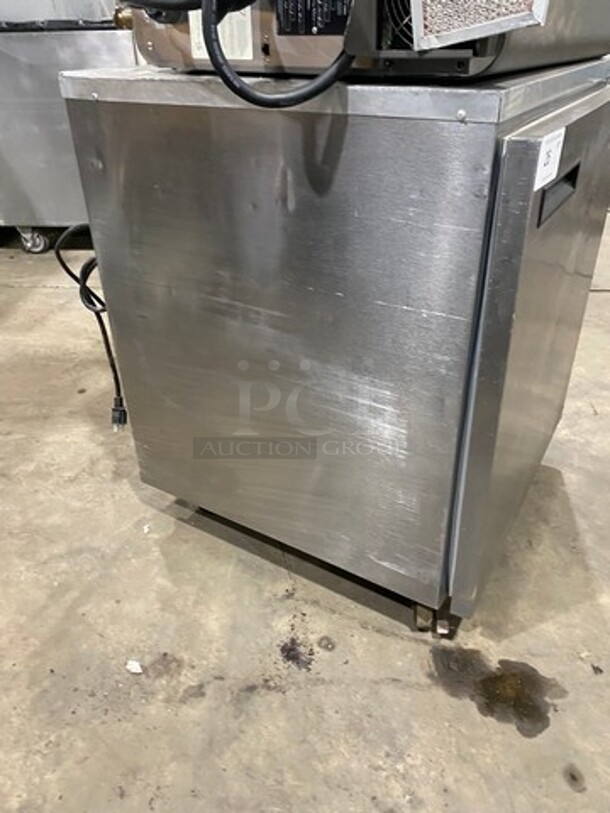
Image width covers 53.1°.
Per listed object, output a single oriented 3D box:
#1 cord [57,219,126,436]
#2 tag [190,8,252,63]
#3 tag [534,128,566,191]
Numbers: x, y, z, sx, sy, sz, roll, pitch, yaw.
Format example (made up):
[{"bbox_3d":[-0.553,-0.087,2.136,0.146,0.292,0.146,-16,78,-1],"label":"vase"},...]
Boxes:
[{"bbox_3d":[-0.387,-0.145,1.173,0.120,0.440,0.110,17,36,27],"label":"cord"},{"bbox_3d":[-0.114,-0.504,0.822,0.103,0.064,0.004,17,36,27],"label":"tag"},{"bbox_3d":[0.266,-0.267,0.659,0.004,0.053,0.104,17,33,27],"label":"tag"}]

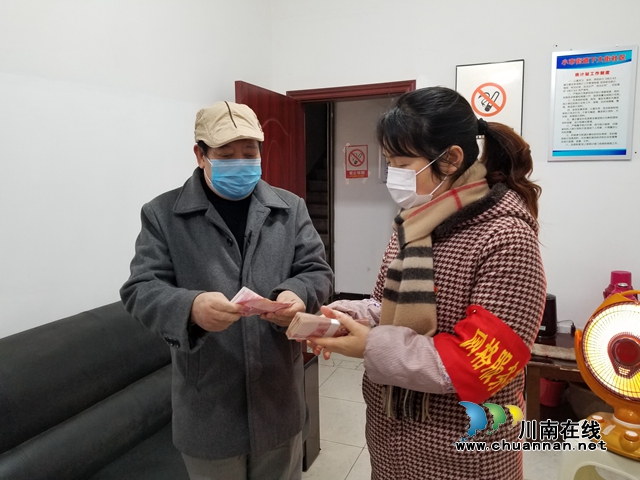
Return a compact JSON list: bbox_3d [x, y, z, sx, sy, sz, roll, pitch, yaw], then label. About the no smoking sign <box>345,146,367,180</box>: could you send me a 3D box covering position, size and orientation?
[{"bbox_3d":[0.407,-0.851,5.261,0.260,0.350,0.015,2,8,22],"label":"no smoking sign"}]

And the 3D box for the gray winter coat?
[{"bbox_3d":[-0.247,0.207,1.390,0.600,0.810,0.400,-3,7,-20],"label":"gray winter coat"}]

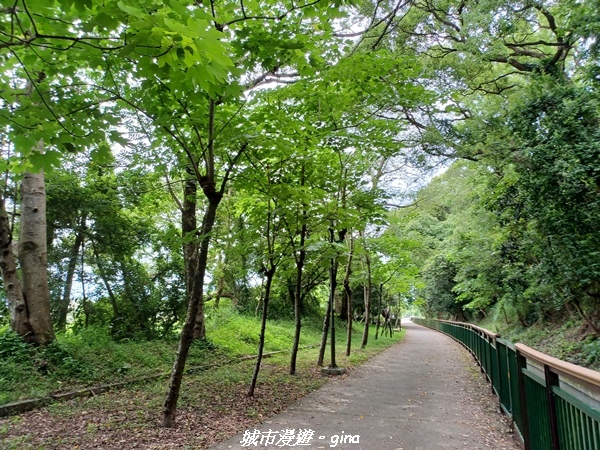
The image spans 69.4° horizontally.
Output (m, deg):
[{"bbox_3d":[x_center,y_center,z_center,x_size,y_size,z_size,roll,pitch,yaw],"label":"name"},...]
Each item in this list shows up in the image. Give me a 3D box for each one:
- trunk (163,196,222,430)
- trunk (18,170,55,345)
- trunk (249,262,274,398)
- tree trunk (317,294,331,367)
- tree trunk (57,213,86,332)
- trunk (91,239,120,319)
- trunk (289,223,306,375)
[{"bbox_3d":[-1.587,1.204,6.558,0.240,3.391,0.240,8,-12,2],"label":"trunk"},{"bbox_3d":[-7.254,0.800,12.001,0.720,4.921,0.720,-10,-12,-2],"label":"trunk"},{"bbox_3d":[-0.755,2.071,8.637,0.150,2.540,0.150,8,-12,2],"label":"trunk"},{"bbox_3d":[0.758,3.286,13.582,0.145,2.202,0.145,7,-12,2],"label":"tree trunk"},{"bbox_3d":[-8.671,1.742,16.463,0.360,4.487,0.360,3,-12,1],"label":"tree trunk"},{"bbox_3d":[-8.244,2.255,18.344,0.250,3.584,0.250,-21,-11,-4],"label":"trunk"},{"bbox_3d":[-0.064,1.988,11.965,0.190,4.060,0.190,3,-12,1],"label":"trunk"}]

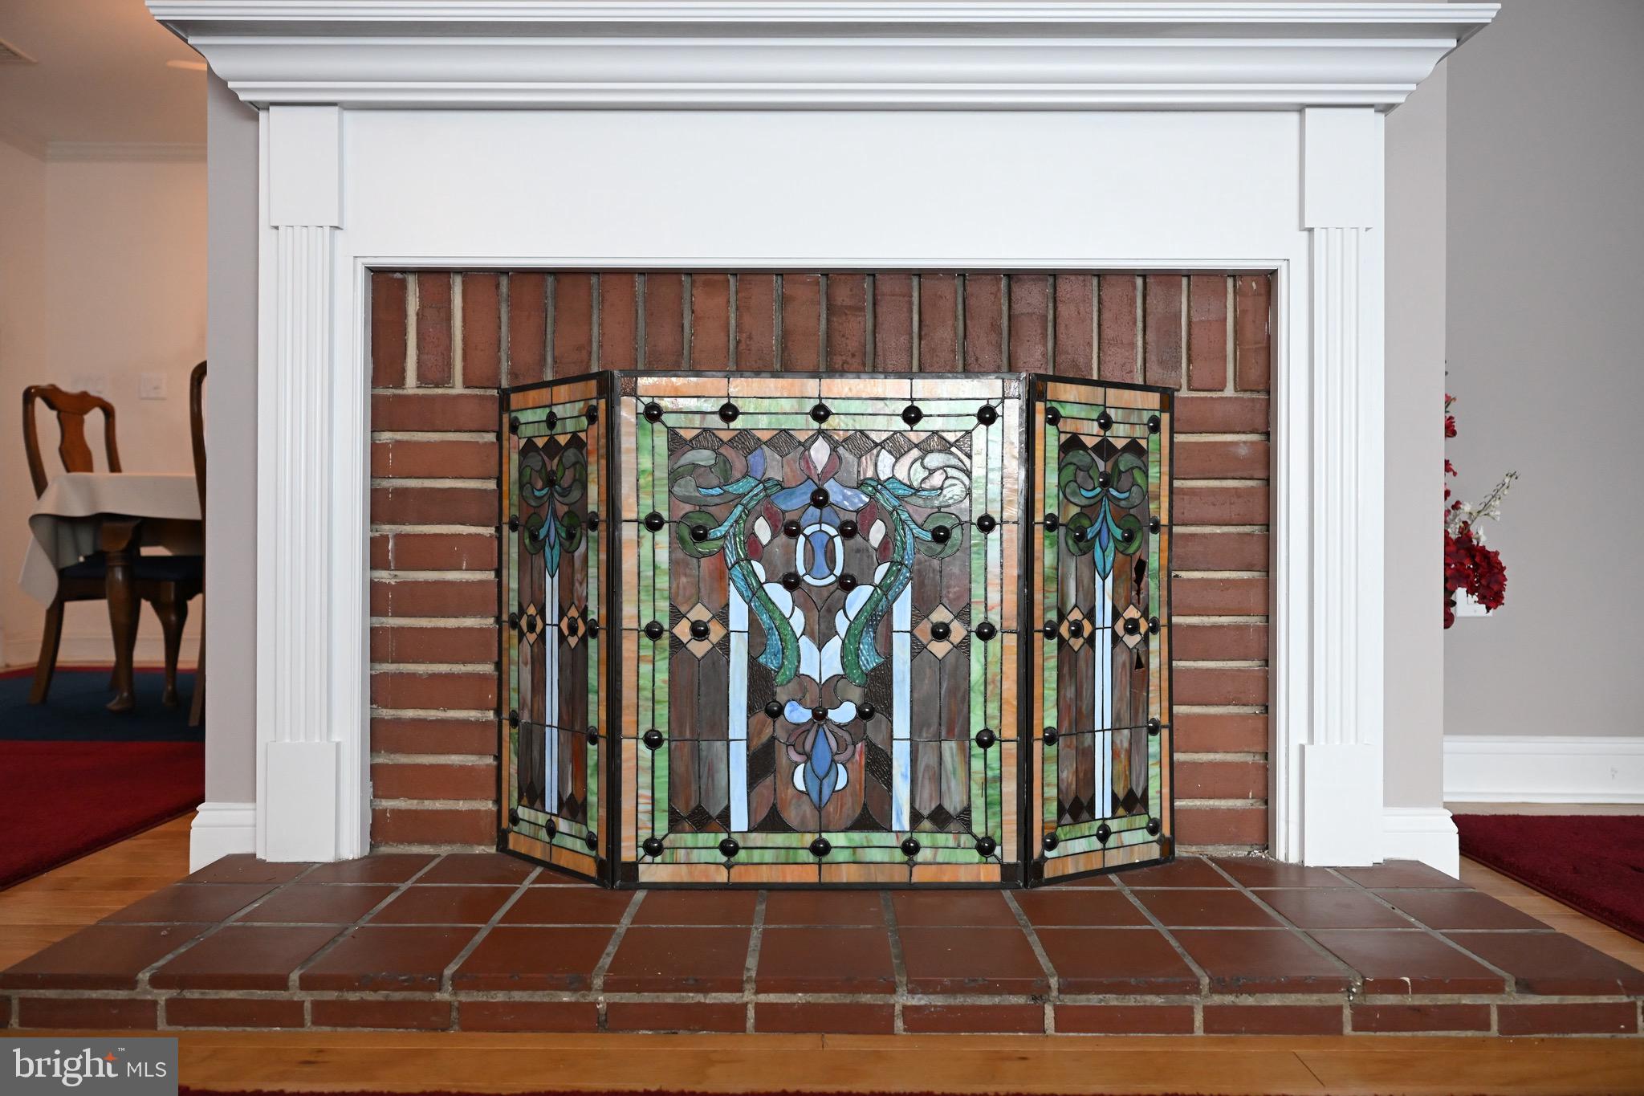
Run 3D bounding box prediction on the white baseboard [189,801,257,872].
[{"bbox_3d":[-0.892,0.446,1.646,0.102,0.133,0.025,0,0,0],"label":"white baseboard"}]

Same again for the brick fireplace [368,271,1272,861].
[{"bbox_3d":[-0.003,0.026,1.770,1.350,0.869,0.280,0,0,0],"label":"brick fireplace"}]

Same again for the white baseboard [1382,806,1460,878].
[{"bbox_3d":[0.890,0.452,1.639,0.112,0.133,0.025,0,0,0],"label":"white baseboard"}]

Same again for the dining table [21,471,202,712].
[{"bbox_3d":[-1.550,0.130,3.851,1.730,0.757,1.030,0,0,0],"label":"dining table"}]

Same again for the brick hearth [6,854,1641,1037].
[{"bbox_3d":[0.002,0.490,1.406,1.768,0.061,0.468,0,0,0],"label":"brick hearth"}]

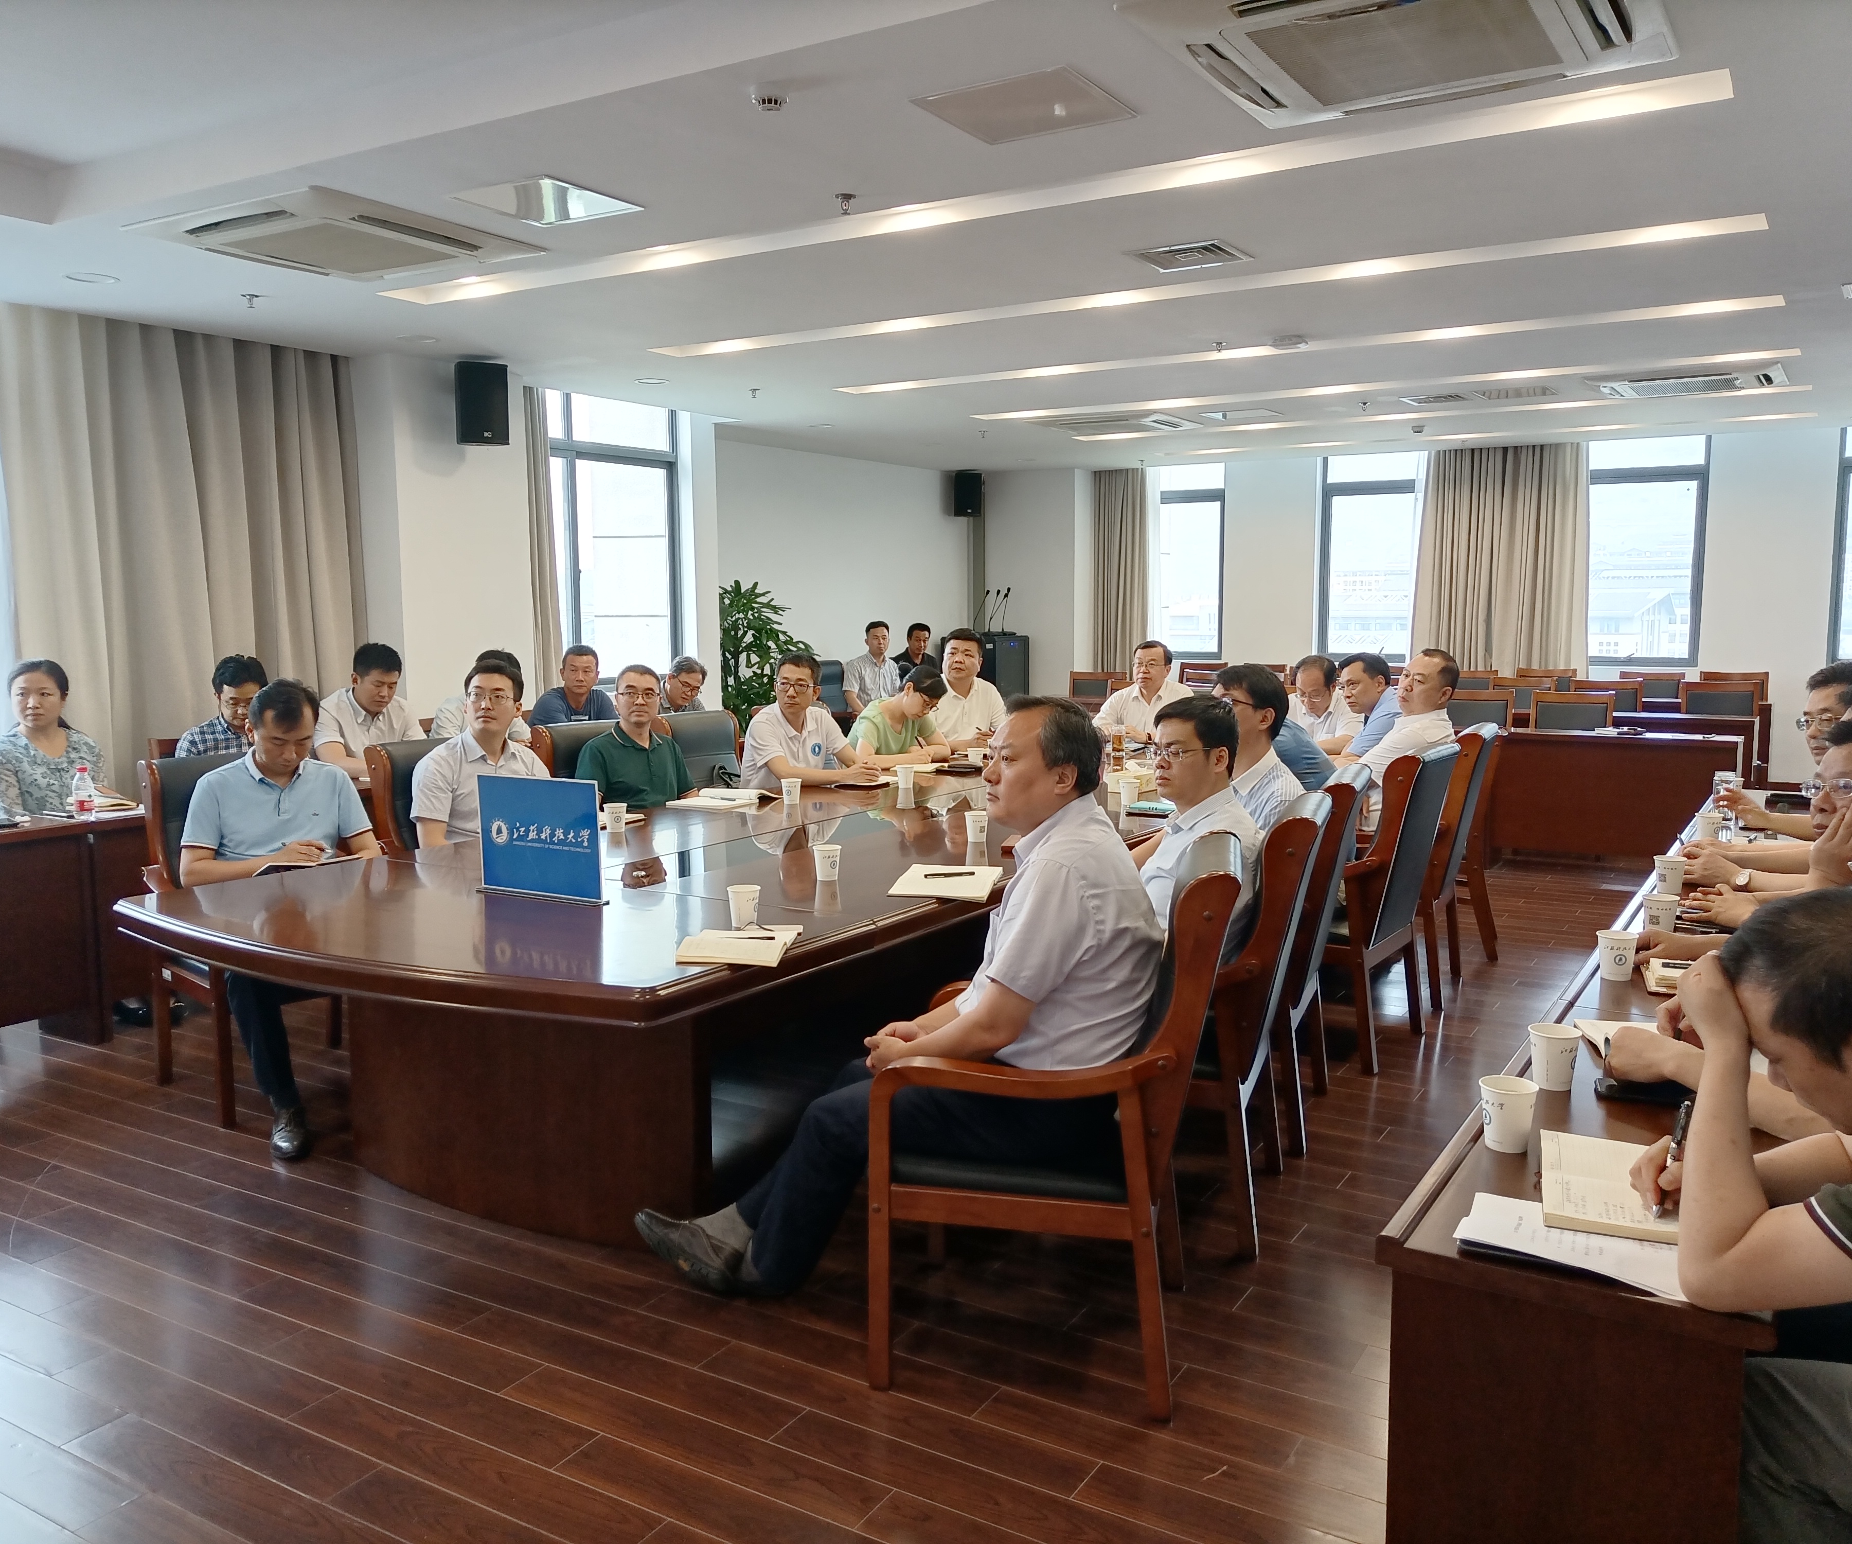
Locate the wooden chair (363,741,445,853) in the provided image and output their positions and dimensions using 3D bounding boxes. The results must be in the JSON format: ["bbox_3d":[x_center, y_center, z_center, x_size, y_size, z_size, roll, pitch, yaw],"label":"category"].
[{"bbox_3d":[-1.404,0.392,5.107,0.630,1.030,0.600,6,8,44],"label":"wooden chair"}]

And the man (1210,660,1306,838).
[{"bbox_3d":[0.791,0.332,4.390,0.800,1.285,0.530,3,7,25],"label":"man"}]

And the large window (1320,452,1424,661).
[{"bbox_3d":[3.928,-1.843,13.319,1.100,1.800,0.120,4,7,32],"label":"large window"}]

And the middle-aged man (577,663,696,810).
[{"bbox_3d":[-0.983,0.231,5.753,0.800,1.240,0.520,6,8,44],"label":"middle-aged man"}]

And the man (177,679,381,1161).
[{"bbox_3d":[-1.911,0.369,4.508,0.600,1.230,0.830,-4,7,-34],"label":"man"}]

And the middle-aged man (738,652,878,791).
[{"bbox_3d":[-0.440,0.144,6.388,0.540,1.240,0.820,-5,8,-38],"label":"middle-aged man"}]

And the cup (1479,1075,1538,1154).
[{"bbox_3d":[0.745,0.442,1.979,0.075,0.084,0.075,4,7,32],"label":"cup"}]

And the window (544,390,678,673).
[{"bbox_3d":[-1.973,-1.439,9.762,0.120,1.770,1.280,4,7,31],"label":"window"}]

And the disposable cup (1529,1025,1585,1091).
[{"bbox_3d":[0.926,0.422,2.279,0.073,0.083,0.073,3,7,31],"label":"disposable cup"}]

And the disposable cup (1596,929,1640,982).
[{"bbox_3d":[1.313,0.350,2.934,0.073,0.084,0.073,3,7,31],"label":"disposable cup"}]

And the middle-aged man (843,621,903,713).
[{"bbox_3d":[-0.322,-0.425,11.096,0.520,1.300,0.780,-4,7,-26],"label":"middle-aged man"}]

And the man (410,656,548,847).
[{"bbox_3d":[-1.327,0.271,5.096,0.520,1.290,0.800,-5,8,-36],"label":"man"}]

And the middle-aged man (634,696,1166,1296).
[{"bbox_3d":[-0.066,0.482,3.083,1.080,1.270,0.540,1,6,14],"label":"middle-aged man"}]

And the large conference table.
[{"bbox_3d":[0.094,0.495,5.448,1.760,0.750,5.366,4,8,31],"label":"large conference table"}]

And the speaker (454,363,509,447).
[{"bbox_3d":[-2.302,-1.868,7.899,0.280,0.415,0.250,-4,15,-33],"label":"speaker"}]

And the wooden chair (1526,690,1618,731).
[{"bbox_3d":[3.642,0.013,8.829,0.450,0.900,0.530,4,8,31],"label":"wooden chair"}]

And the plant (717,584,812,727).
[{"bbox_3d":[-1.409,-0.589,11.441,1.000,1.670,1.000,3,7,31],"label":"plant"}]

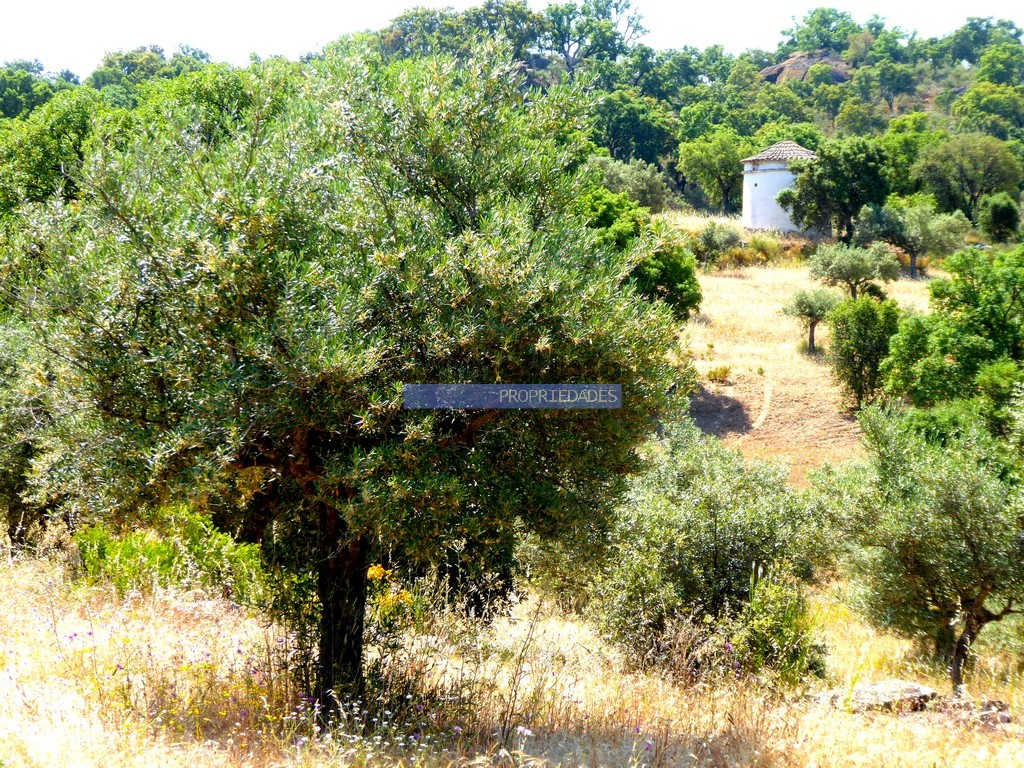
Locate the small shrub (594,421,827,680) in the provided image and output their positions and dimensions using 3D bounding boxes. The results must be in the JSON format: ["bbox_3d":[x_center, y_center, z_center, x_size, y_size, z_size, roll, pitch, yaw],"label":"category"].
[{"bbox_3d":[1.575,1.321,23.000,1.841,2.063,1.749,0,0,0],"label":"small shrub"}]

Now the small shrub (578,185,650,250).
[{"bbox_3d":[3.571,-5.717,102.000,2.463,2.604,2.463,0,0,0],"label":"small shrub"}]

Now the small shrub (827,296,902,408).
[{"bbox_3d":[8.730,-0.807,72.000,1.838,2.732,1.746,0,0,0],"label":"small shrub"}]

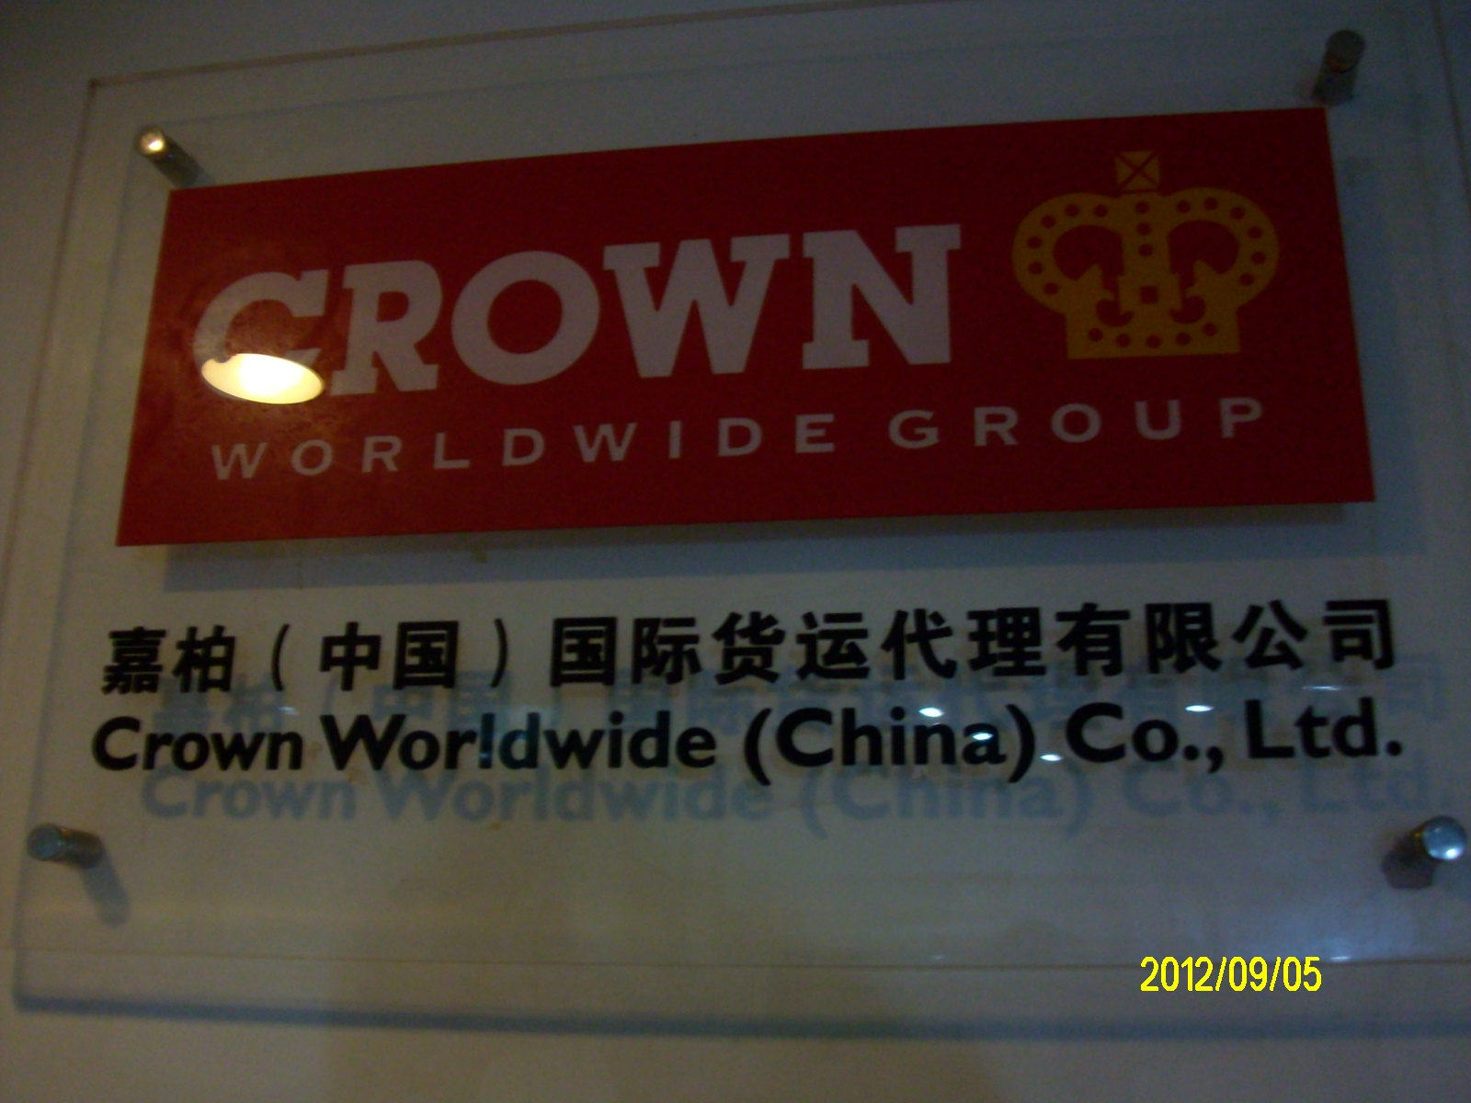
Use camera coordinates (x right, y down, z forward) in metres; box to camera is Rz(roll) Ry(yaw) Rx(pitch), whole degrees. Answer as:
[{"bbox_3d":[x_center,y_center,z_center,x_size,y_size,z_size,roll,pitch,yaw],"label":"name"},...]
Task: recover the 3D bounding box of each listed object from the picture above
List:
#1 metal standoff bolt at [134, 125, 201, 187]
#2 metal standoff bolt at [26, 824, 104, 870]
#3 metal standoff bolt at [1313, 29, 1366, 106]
[{"bbox_3d":[-0.392,-0.273,0.997,0.020,0.020,0.045,-2,-17,8],"label":"metal standoff bolt"},{"bbox_3d":[-0.398,0.176,0.859,0.020,0.020,0.045,-2,-17,8],"label":"metal standoff bolt"},{"bbox_3d":[0.372,-0.298,0.891,0.020,0.020,0.045,-2,-17,8],"label":"metal standoff bolt"}]

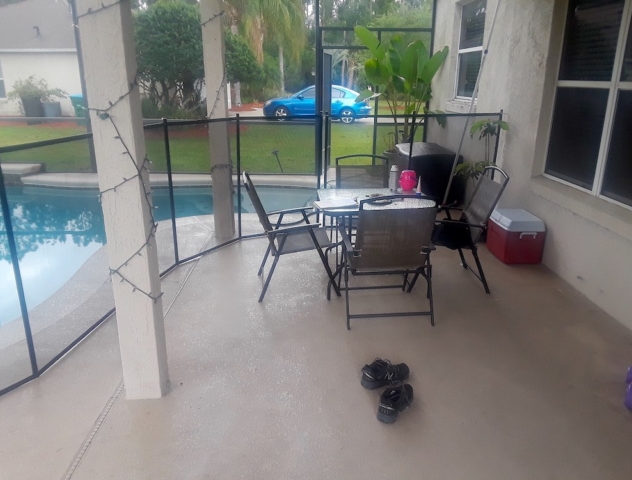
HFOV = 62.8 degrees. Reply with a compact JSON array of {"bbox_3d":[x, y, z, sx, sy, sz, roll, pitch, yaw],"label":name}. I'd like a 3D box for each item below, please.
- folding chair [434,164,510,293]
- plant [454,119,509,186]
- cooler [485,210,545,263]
[{"bbox_3d":[1.055,-0.110,4.082,0.690,0.920,0.575,0,18,1],"label":"folding chair"},{"bbox_3d":[1.600,-0.647,5.045,0.470,1.050,0.470,0,18,0],"label":"plant"},{"bbox_3d":[1.807,-0.036,4.723,0.335,0.385,0.530,-1,18,-2],"label":"cooler"}]

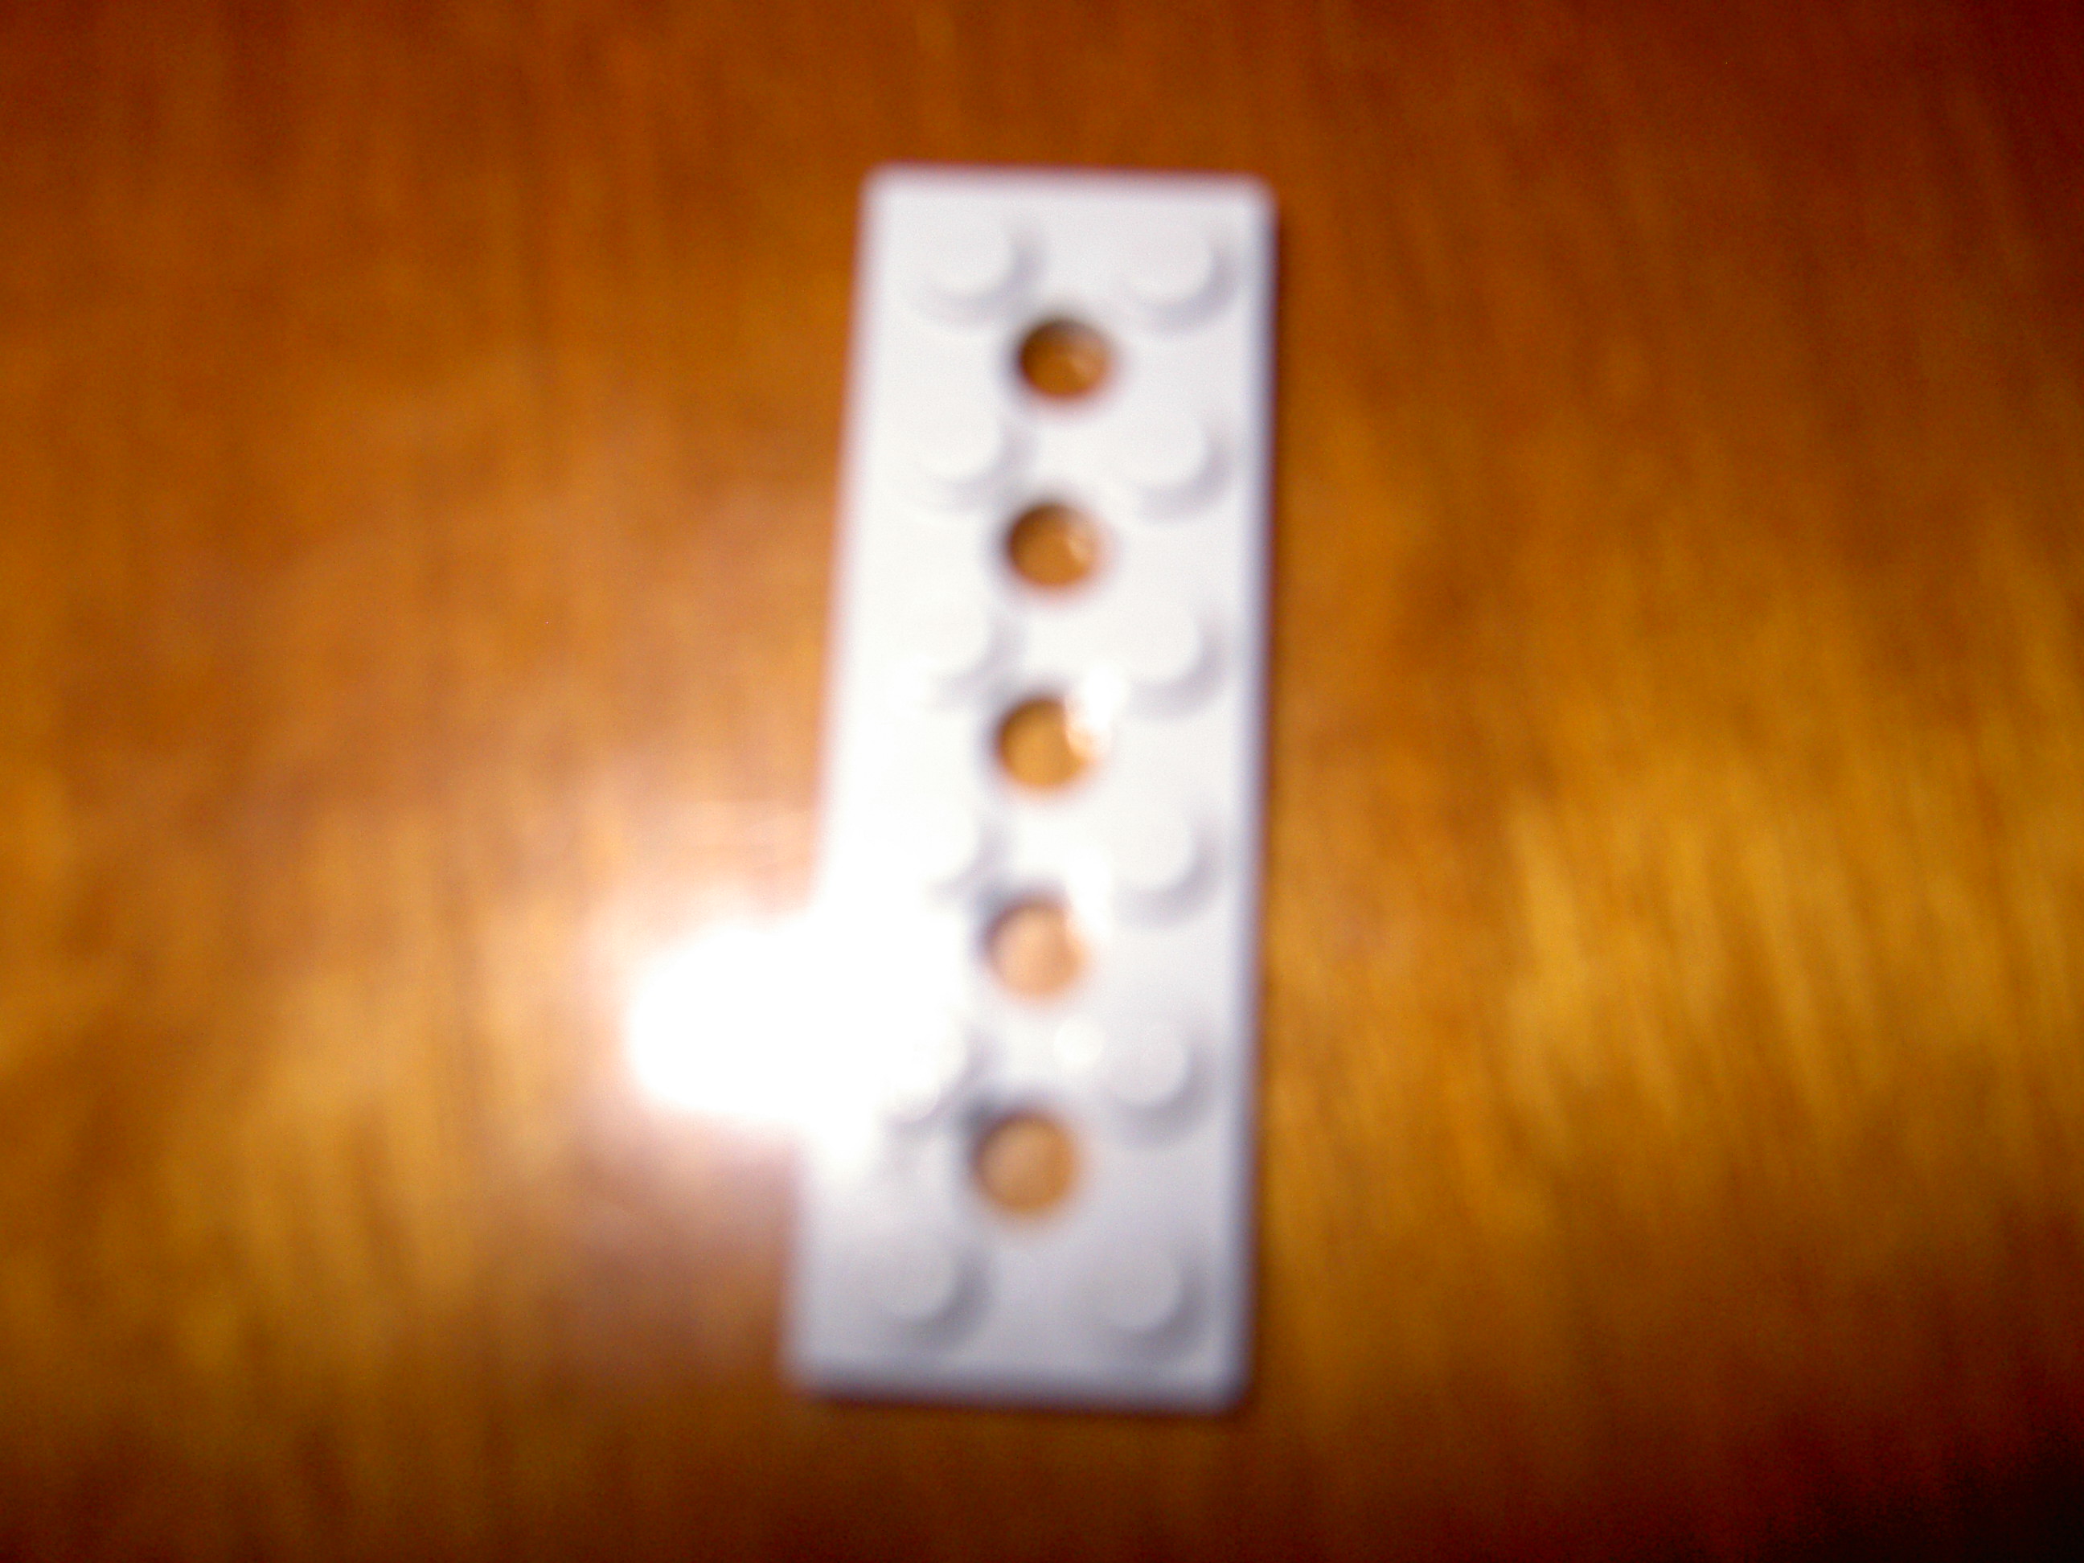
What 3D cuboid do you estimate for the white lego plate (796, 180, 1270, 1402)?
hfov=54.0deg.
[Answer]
[{"bbox_3d":[0.000,-0.001,0.079,0.016,0.005,0.048,2,76,1],"label":"white lego plate"}]

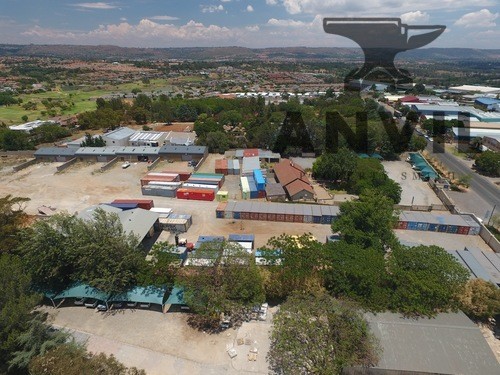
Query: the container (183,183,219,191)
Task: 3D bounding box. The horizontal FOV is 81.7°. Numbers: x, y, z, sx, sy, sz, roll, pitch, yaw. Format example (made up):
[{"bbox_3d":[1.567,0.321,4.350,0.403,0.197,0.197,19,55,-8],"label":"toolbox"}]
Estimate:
[{"bbox_3d":[-17.140,0.460,100.330,12.190,2.590,2.440,3,25,9],"label":"container"}]

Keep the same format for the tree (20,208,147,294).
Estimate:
[{"bbox_3d":[-34.715,12.891,60.612,25.000,12.400,16.500,2,25,5],"label":"tree"}]

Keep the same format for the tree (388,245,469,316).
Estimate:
[{"bbox_3d":[32.790,16.960,53.210,13.200,9.600,12.500,0,24,0],"label":"tree"}]

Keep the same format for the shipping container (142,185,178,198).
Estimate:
[{"bbox_3d":[-30.408,1.341,98.326,12.100,2.600,2.440,3,26,6],"label":"shipping container"}]

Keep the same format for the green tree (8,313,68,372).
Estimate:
[{"bbox_3d":[-31.600,23.300,43.800,7.600,8.800,7.600,0,25,0],"label":"green tree"}]

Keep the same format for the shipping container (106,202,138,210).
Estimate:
[{"bbox_3d":[-39.357,6.572,85.689,12.190,2.600,2.440,1,25,3],"label":"shipping container"}]

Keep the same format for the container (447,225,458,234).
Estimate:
[{"bbox_3d":[55.746,9.997,80.811,2.440,2.600,6.060,4,25,9],"label":"container"}]

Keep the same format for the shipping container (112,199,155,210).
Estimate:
[{"bbox_3d":[-36.500,5.600,90.500,12.190,2.590,2.440,1,24,3],"label":"shipping container"}]

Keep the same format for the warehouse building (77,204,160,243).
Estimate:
[{"bbox_3d":[-36.370,11.920,70.170,22.500,6.300,17.200,3,24,7],"label":"warehouse building"}]

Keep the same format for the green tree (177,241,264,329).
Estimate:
[{"bbox_3d":[-5.200,17.000,53.300,14.000,12.300,13.500,0,25,0],"label":"green tree"}]

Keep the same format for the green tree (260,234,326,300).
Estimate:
[{"bbox_3d":[8.500,15.800,57.300,11.600,11.000,11.400,0,25,0],"label":"green tree"}]

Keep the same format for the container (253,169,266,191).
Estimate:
[{"bbox_3d":[3.180,-2.940,100.460,2.440,2.590,12.190,-3,25,-5],"label":"container"}]

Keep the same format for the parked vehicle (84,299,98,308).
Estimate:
[{"bbox_3d":[-29.763,20.717,56.456,1.820,1.700,5.000,1,25,3],"label":"parked vehicle"}]

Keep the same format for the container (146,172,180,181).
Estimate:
[{"bbox_3d":[-33.000,-3.600,111.000,12.190,2.600,2.440,3,24,8],"label":"container"}]

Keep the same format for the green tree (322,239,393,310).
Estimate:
[{"bbox_3d":[20.740,16.820,55.230,12.600,10.200,12.600,-1,25,0],"label":"green tree"}]

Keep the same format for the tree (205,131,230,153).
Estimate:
[{"bbox_3d":[-15.748,-22.242,138.078,12.200,10.400,11.500,2,25,5],"label":"tree"}]

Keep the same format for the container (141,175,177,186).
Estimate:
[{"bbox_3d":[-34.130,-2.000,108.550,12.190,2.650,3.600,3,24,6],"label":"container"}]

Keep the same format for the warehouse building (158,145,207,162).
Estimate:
[{"bbox_3d":[-29.430,-15.455,130.512,19.900,4.700,8.600,2,25,5],"label":"warehouse building"}]

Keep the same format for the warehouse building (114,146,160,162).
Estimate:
[{"bbox_3d":[-48.933,-15.523,132.581,19.600,4.700,8.600,2,25,5],"label":"warehouse building"}]

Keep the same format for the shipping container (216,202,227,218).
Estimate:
[{"bbox_3d":[-8.430,6.713,87.151,2.440,2.590,6.060,3,26,5],"label":"shipping container"}]

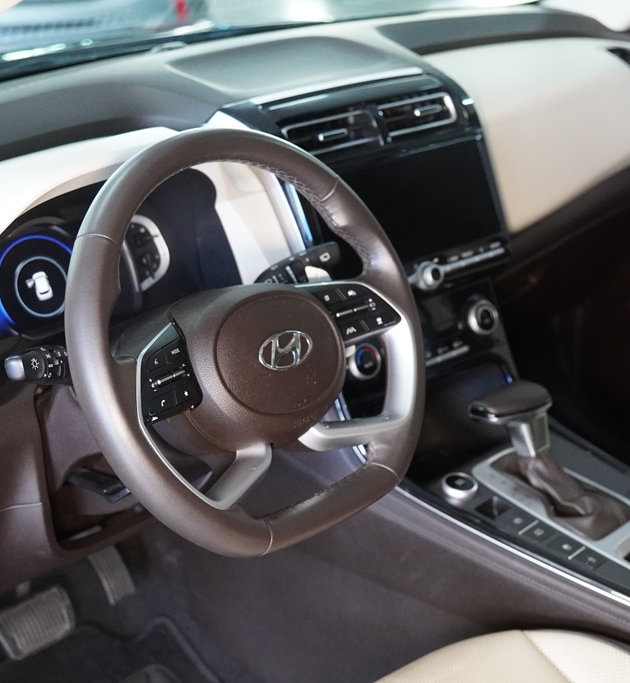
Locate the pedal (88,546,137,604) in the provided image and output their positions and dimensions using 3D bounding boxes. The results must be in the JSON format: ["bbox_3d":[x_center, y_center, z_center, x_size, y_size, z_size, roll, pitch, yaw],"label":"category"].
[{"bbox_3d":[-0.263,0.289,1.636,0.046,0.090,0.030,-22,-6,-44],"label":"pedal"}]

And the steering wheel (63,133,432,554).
[{"bbox_3d":[-0.066,-0.004,1.108,0.371,0.352,0.105,-22,3,-43],"label":"steering wheel"}]

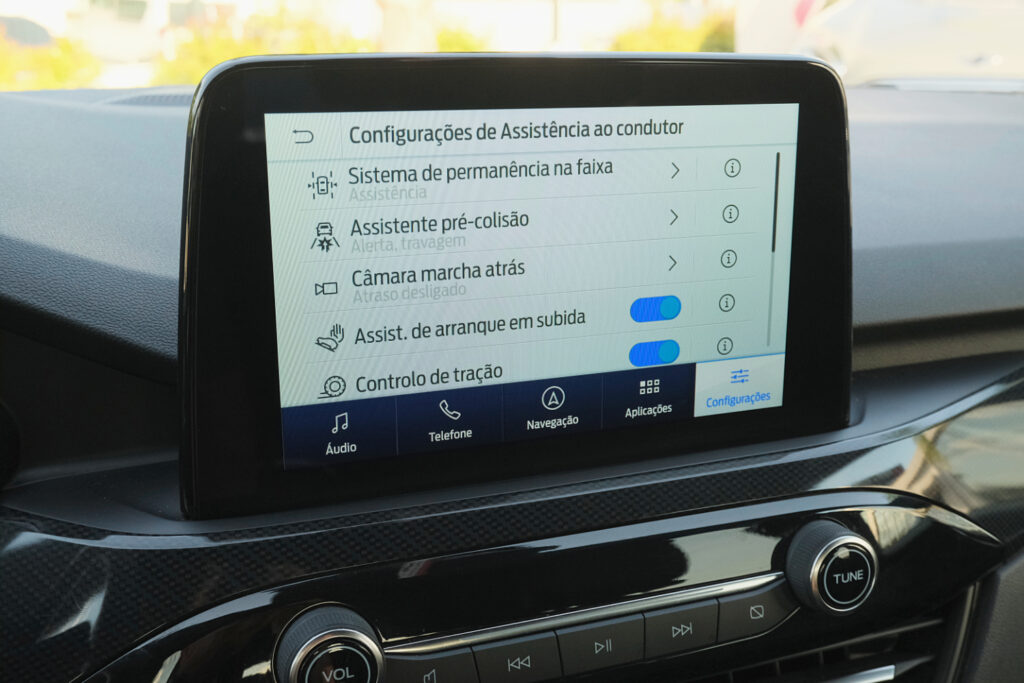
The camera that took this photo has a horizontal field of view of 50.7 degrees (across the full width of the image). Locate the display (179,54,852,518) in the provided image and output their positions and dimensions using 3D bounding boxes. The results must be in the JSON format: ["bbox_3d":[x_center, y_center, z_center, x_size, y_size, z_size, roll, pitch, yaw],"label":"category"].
[{"bbox_3d":[0.010,-0.024,0.349,0.231,0.136,0.025,-6,15,-20],"label":"display"}]

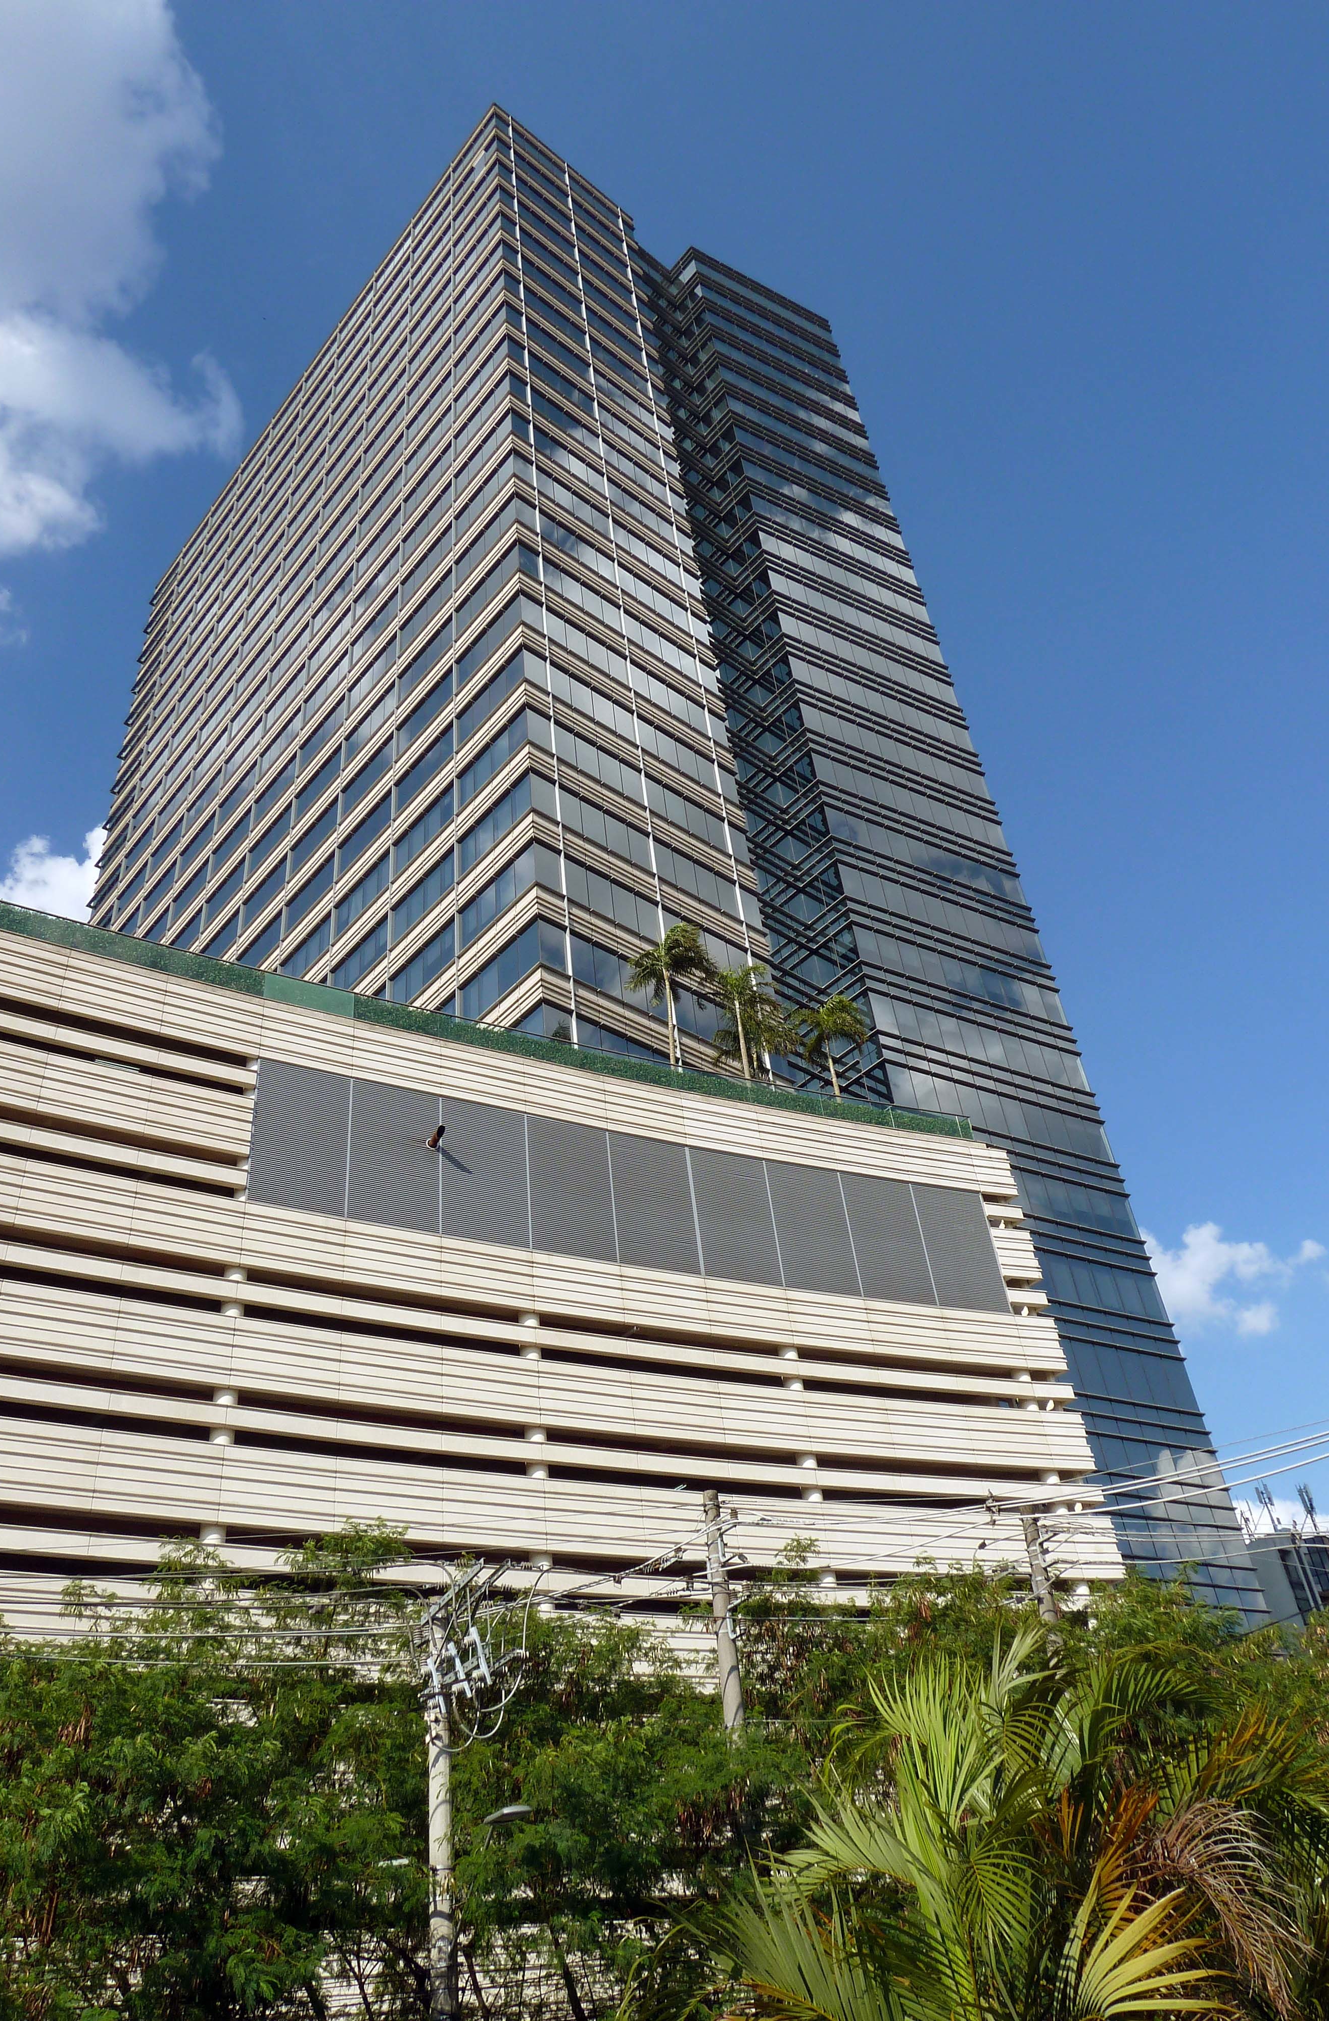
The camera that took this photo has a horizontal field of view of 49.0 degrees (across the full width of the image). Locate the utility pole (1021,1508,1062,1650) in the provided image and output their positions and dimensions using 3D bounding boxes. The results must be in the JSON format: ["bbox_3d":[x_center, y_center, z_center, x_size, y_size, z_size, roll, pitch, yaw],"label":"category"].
[{"bbox_3d":[6.454,12.109,21.505,0.340,9.527,0.340,-7,-38,0],"label":"utility pole"}]

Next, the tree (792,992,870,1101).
[{"bbox_3d":[5.965,2.039,50.576,2.750,6.123,2.750,-7,-38,0],"label":"tree"}]

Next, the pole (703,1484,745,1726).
[{"bbox_3d":[1.132,11.153,19.560,0.330,9.625,0.330,-7,-38,0],"label":"pole"}]

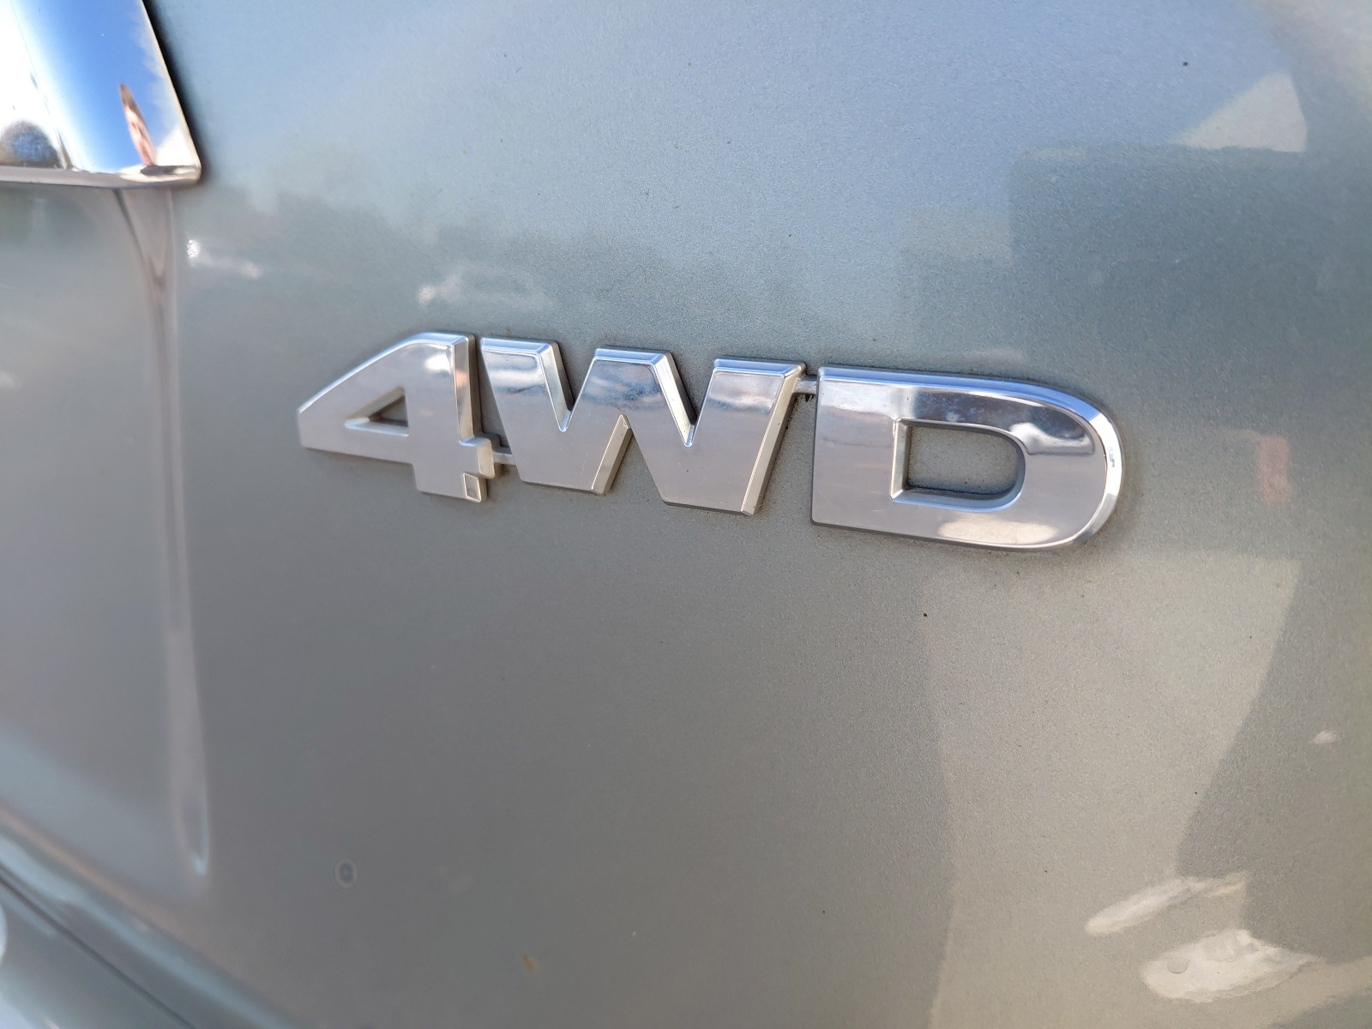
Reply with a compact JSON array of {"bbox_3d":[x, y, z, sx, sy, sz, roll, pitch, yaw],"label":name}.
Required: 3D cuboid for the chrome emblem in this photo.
[{"bbox_3d":[-0.012,-0.012,0.156,0.148,0.029,0.005,9,17,29],"label":"chrome emblem"}]

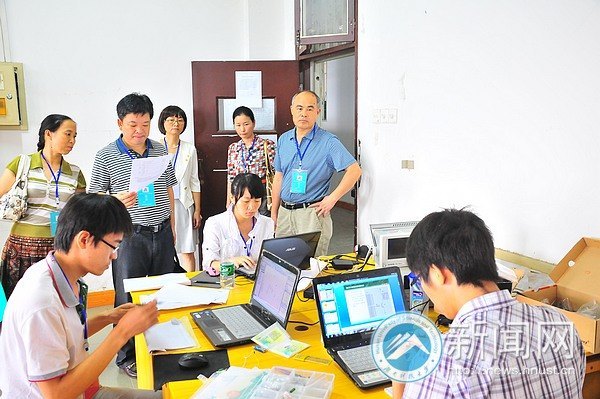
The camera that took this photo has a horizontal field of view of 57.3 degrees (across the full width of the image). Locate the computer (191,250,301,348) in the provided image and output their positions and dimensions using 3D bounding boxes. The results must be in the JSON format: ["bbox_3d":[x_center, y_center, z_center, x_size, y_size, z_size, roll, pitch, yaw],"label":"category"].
[{"bbox_3d":[-0.223,0.378,2.160,0.327,0.249,0.350,-4,9,-26],"label":"computer"}]

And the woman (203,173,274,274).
[{"bbox_3d":[-0.287,0.476,3.139,0.470,1.267,0.700,-5,9,-30],"label":"woman"}]

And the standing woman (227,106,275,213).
[{"bbox_3d":[-0.353,0.158,4.013,0.410,1.651,0.280,2,8,14],"label":"standing woman"}]

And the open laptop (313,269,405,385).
[{"bbox_3d":[0.278,0.417,1.841,0.350,0.256,0.353,-4,9,-22],"label":"open laptop"}]

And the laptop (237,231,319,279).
[{"bbox_3d":[-0.121,0.280,2.849,0.350,0.245,0.317,-6,10,-34],"label":"laptop"}]

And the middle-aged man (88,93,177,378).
[{"bbox_3d":[-0.988,0.231,3.336,0.540,1.700,0.380,-4,9,-25],"label":"middle-aged man"}]

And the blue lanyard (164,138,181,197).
[{"bbox_3d":[-0.870,-0.215,3.750,0.120,0.430,0.150,-2,9,-8],"label":"blue lanyard"}]

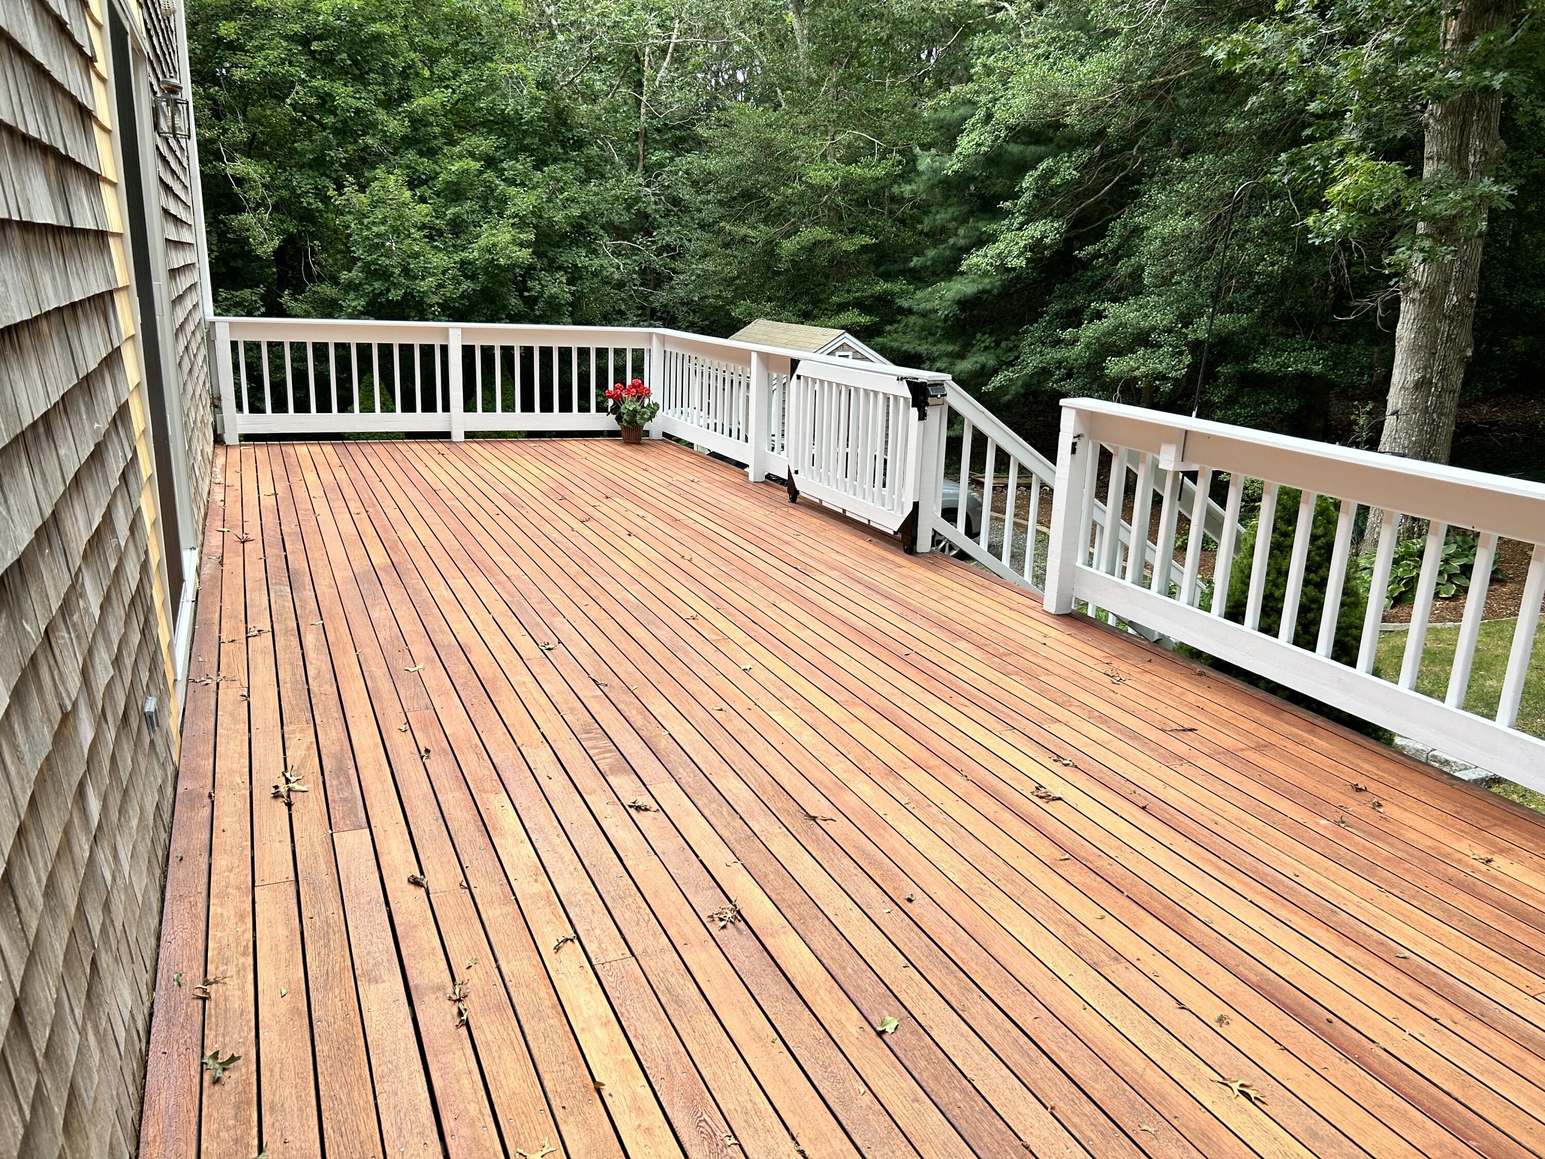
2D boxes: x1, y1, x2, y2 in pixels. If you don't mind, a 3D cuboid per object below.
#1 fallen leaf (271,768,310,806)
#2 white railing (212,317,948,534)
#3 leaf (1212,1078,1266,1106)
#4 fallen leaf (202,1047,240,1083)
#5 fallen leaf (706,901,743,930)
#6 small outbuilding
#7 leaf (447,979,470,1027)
[{"bbox_3d":[-1.338,0.575,3.222,0.139,0.036,0.100,13,18,35],"label":"fallen leaf"},{"bbox_3d":[-1.587,-1.059,7.587,3.750,0.957,4.500,-4,16,-24],"label":"white railing"},{"bbox_3d":[0.878,0.957,2.183,0.093,0.022,0.034,9,16,24],"label":"leaf"},{"bbox_3d":[-1.014,0.884,2.118,0.065,0.027,0.050,9,16,22],"label":"fallen leaf"},{"bbox_3d":[-0.101,0.773,2.689,0.052,0.033,0.096,14,19,38],"label":"fallen leaf"},{"bbox_3d":[0.423,-3.293,21.716,2.700,2.900,3.500,-4,16,-24],"label":"small outbuilding"},{"bbox_3d":[-0.634,0.847,2.337,0.040,0.022,0.152,-2,15,-17],"label":"leaf"}]

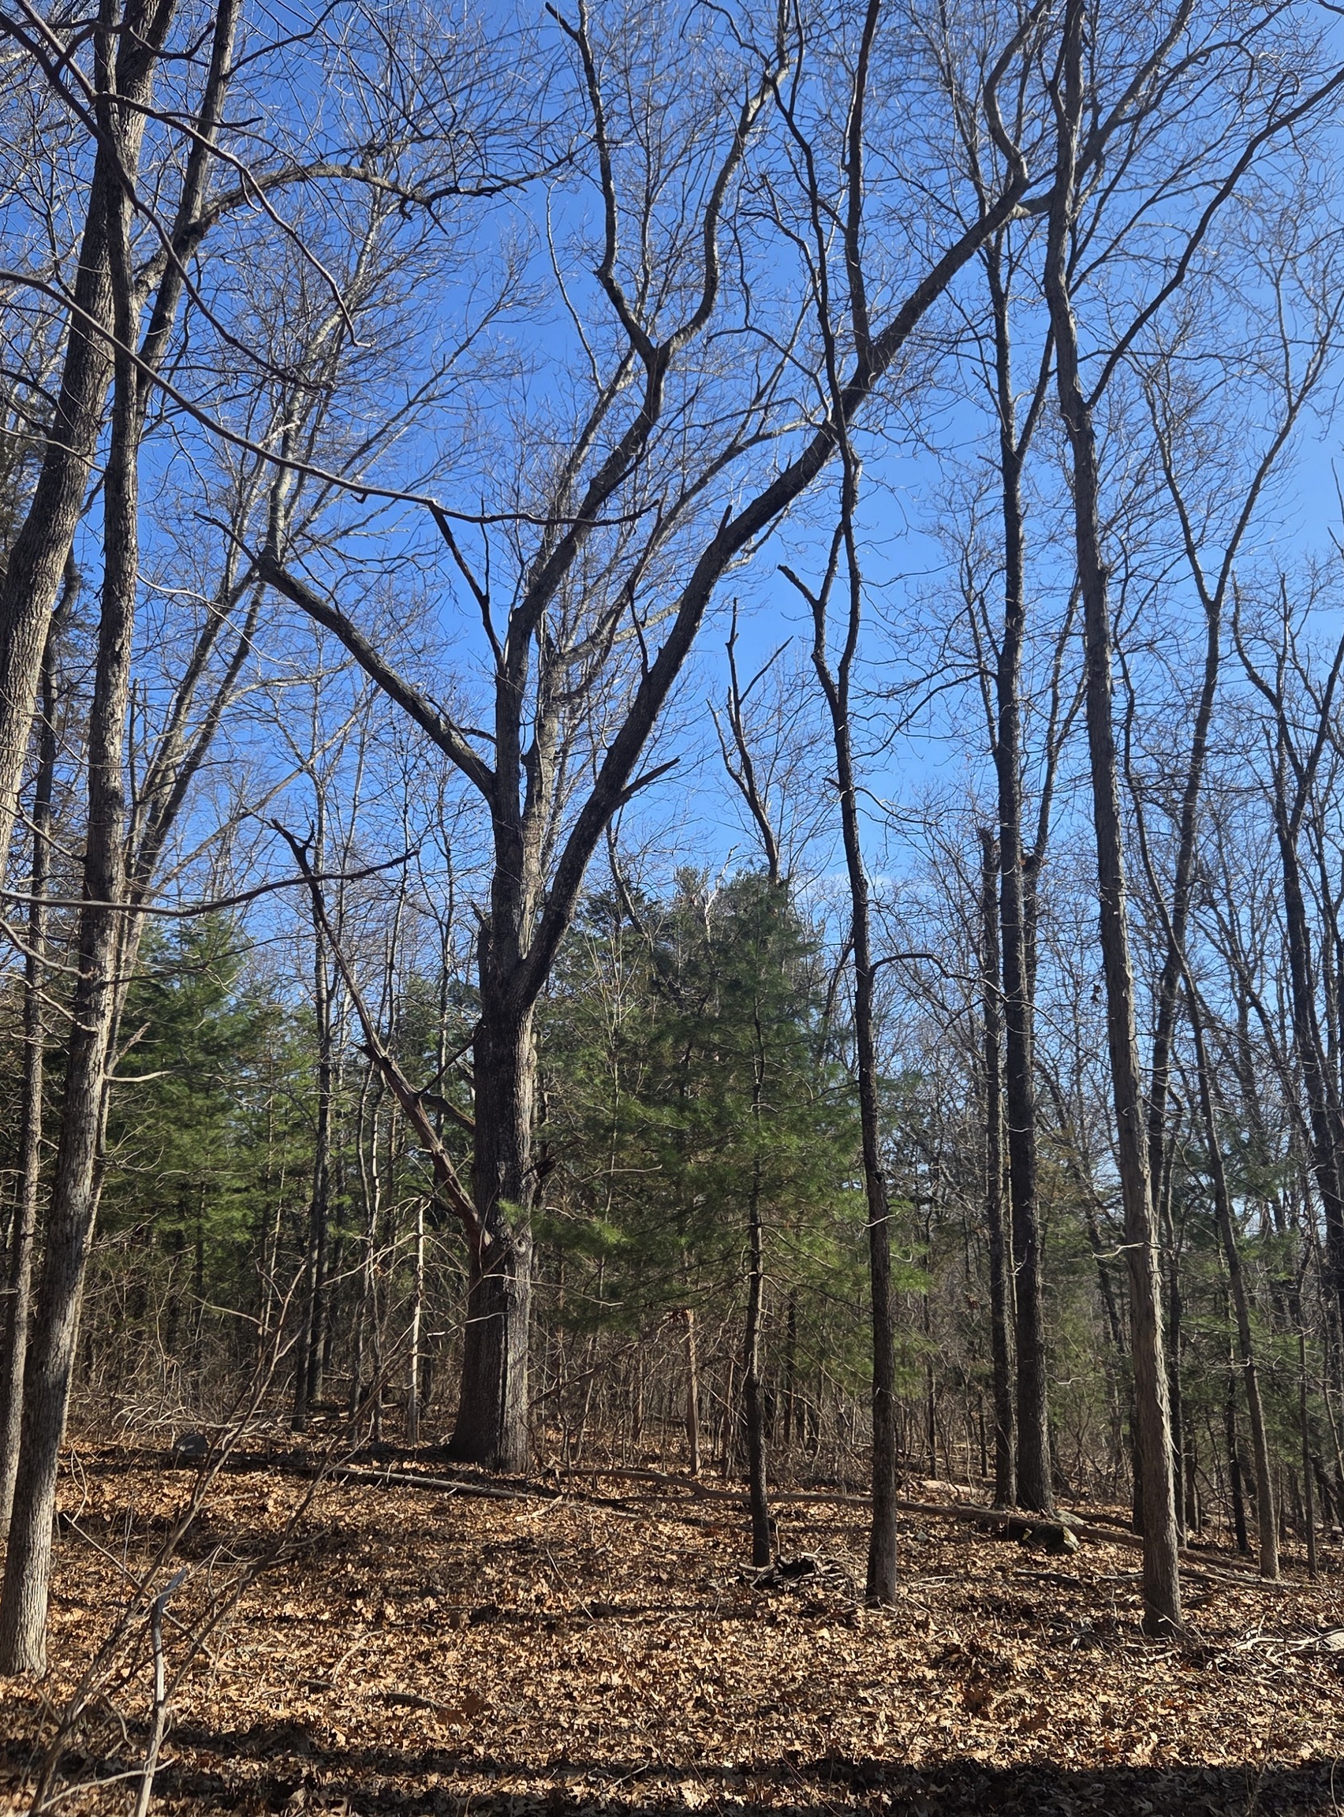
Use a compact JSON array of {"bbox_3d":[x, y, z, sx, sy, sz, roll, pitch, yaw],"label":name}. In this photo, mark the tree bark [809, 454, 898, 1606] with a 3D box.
[{"bbox_3d":[0.924,0.403,8.188,0.284,5.863,0.213,-2,-12,7],"label":"tree bark"}]

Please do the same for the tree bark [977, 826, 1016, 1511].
[{"bbox_3d":[2.226,1.686,10.983,0.143,4.611,0.144,-2,-12,11],"label":"tree bark"}]

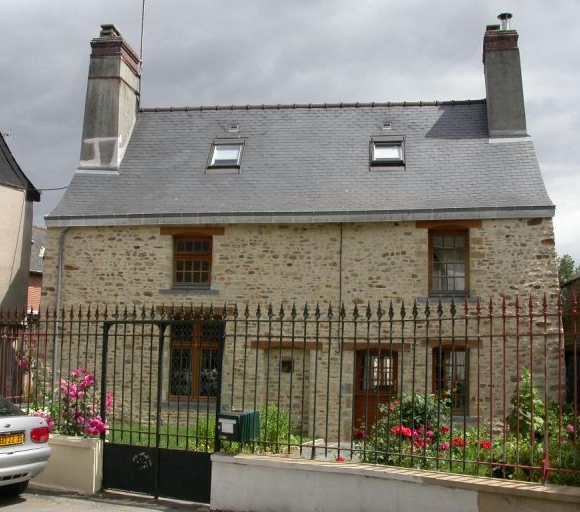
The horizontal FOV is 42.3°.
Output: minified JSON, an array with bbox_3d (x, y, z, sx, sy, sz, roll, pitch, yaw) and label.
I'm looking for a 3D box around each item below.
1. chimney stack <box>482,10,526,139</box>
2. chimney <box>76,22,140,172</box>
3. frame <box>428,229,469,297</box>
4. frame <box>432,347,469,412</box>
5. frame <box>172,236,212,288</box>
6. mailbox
[{"bbox_3d":[5.311,-4.416,18.478,0.900,3.200,0.850,0,-7,9],"label":"chimney stack"},{"bbox_3d":[-4.637,-3.983,19.655,1.030,3.720,1.330,0,-7,9],"label":"chimney"},{"bbox_3d":[3.404,0.146,16.011,0.859,1.463,0.130,0,-7,9],"label":"frame"},{"bbox_3d":[3.377,2.627,15.701,0.766,1.429,0.130,0,-7,9],"label":"frame"},{"bbox_3d":[-2.203,0.136,16.851,0.912,1.171,0.130,0,-7,9],"label":"frame"},{"bbox_3d":[-0.573,1.908,8.397,0.287,0.288,0.410,-3,-8,29],"label":"mailbox"}]

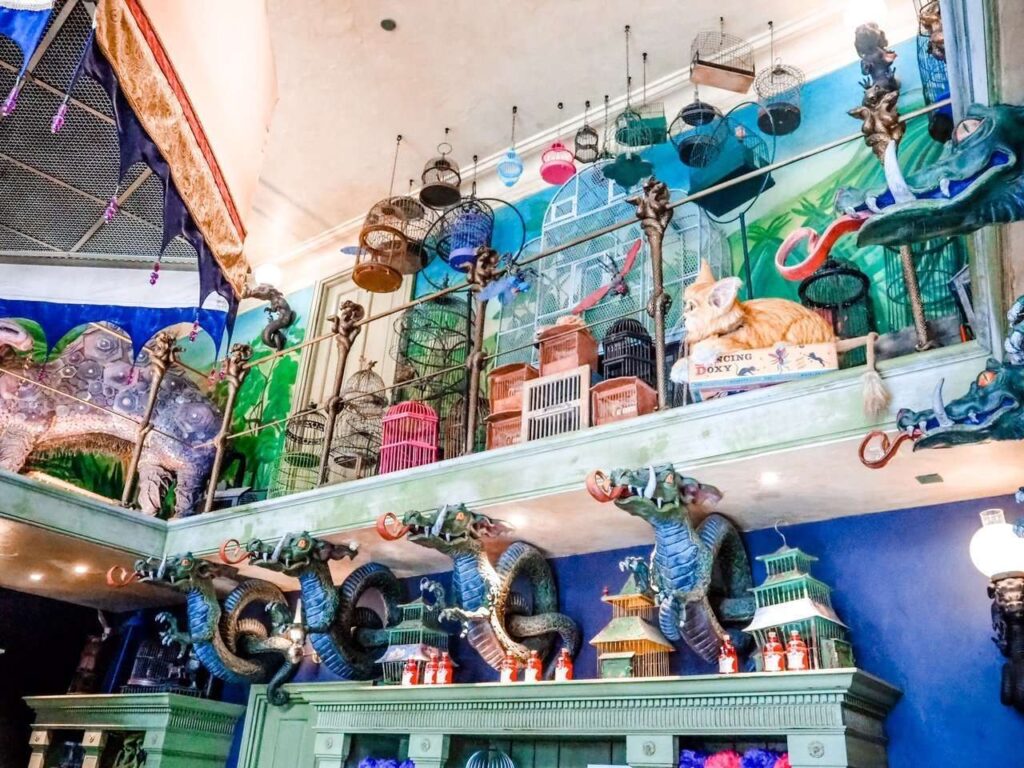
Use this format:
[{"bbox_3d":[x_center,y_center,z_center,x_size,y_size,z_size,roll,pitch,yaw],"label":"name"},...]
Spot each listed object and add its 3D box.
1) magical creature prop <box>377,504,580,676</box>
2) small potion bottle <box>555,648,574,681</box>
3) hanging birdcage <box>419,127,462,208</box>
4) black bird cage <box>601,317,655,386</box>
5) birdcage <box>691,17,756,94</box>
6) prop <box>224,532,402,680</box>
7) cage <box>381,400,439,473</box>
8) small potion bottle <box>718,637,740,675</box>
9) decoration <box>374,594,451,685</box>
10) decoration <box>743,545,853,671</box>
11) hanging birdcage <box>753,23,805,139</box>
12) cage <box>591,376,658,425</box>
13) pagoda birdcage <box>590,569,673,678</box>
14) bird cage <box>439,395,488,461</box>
[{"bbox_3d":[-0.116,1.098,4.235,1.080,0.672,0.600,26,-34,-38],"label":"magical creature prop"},{"bbox_3d":[0.248,1.323,3.888,0.084,0.153,0.084,2,-26,1],"label":"small potion bottle"},{"bbox_3d":[-0.491,-1.524,5.883,0.280,0.483,0.280,3,-27,1],"label":"hanging birdcage"},{"bbox_3d":[0.600,-0.105,4.292,0.288,0.546,0.256,-19,-34,37],"label":"black bird cage"},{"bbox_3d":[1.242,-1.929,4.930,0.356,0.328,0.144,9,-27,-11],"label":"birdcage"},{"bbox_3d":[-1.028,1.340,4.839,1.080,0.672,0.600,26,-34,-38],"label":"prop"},{"bbox_3d":[-0.601,0.337,4.803,0.332,0.531,0.328,-7,-28,19],"label":"cage"},{"bbox_3d":[0.900,1.141,3.461,0.080,0.162,0.080,-15,-32,32],"label":"small potion bottle"},{"bbox_3d":[-0.522,1.454,4.649,0.332,0.520,0.332,-15,-32,32],"label":"decoration"},{"bbox_3d":[1.159,0.936,3.421,0.296,0.558,0.368,23,-33,-34],"label":"decoration"},{"bbox_3d":[1.538,-1.846,4.881,0.296,0.793,0.296,-15,-32,32],"label":"hanging birdcage"},{"bbox_3d":[0.545,0.137,3.966,0.250,0.256,0.232,-15,-32,32],"label":"cage"},{"bbox_3d":[0.542,1.076,3.711,0.276,0.502,0.288,-15,-32,33],"label":"pagoda birdcage"},{"bbox_3d":[-0.264,0.286,4.511,0.240,0.510,0.240,3,-27,1],"label":"bird cage"}]

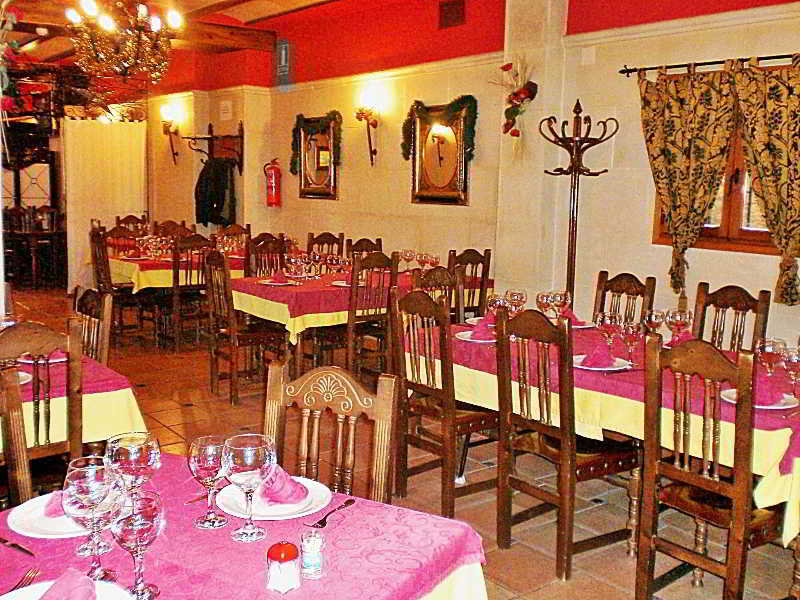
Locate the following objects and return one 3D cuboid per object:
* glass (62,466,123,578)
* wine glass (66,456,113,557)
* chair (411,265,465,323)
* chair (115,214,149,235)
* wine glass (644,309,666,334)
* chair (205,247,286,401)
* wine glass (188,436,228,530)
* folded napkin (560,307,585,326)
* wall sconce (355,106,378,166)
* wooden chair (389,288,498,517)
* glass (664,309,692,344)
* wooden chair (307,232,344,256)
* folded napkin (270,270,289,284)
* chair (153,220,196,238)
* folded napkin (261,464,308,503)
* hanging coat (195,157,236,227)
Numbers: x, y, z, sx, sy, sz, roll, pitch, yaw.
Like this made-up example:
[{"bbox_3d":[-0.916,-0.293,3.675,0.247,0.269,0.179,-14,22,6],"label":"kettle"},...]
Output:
[{"bbox_3d":[-0.563,0.413,1.498,0.109,0.200,0.109,3,9,6],"label":"glass"},{"bbox_3d":[-0.612,0.411,1.613,0.097,0.181,0.097,1,8,0],"label":"wine glass"},{"bbox_3d":[0.327,0.349,4.503,0.410,1.020,0.450,-5,10,-37],"label":"chair"},{"bbox_3d":[-2.939,-0.424,9.123,0.420,1.040,0.480,-5,11,-38],"label":"chair"},{"bbox_3d":[1.106,0.146,3.540,0.086,0.180,0.086,-6,10,-40],"label":"wine glass"},{"bbox_3d":[-1.080,0.180,5.754,0.480,1.020,0.395,-5,10,-36],"label":"chair"},{"bbox_3d":[-0.400,0.383,1.706,0.083,0.177,0.083,1,8,0],"label":"wine glass"},{"bbox_3d":[0.919,0.079,4.298,0.100,0.090,0.120,-5,11,-38],"label":"folded napkin"},{"bbox_3d":[-0.320,-1.562,7.729,0.190,0.540,0.160,-6,11,-39],"label":"wall sconce"},{"bbox_3d":[0.219,0.451,3.791,0.450,1.020,0.410,-6,11,-40],"label":"wooden chair"},{"bbox_3d":[1.237,0.152,3.615,0.112,0.195,0.112,-5,11,-38],"label":"glass"},{"bbox_3d":[-0.825,-0.165,7.919,0.395,1.000,0.480,-4,9,-31],"label":"wooden chair"},{"bbox_3d":[-0.844,-0.171,5.666,0.110,0.090,0.115,-6,10,-40],"label":"folded napkin"},{"bbox_3d":[-2.413,-0.309,9.004,0.395,1.020,0.480,-6,11,-39],"label":"chair"},{"bbox_3d":[-0.266,0.413,1.873,0.100,0.075,0.080,7,10,30],"label":"folded napkin"},{"bbox_3d":[-2.120,-1.250,9.321,0.270,0.800,0.500,-6,11,-39],"label":"hanging coat"}]

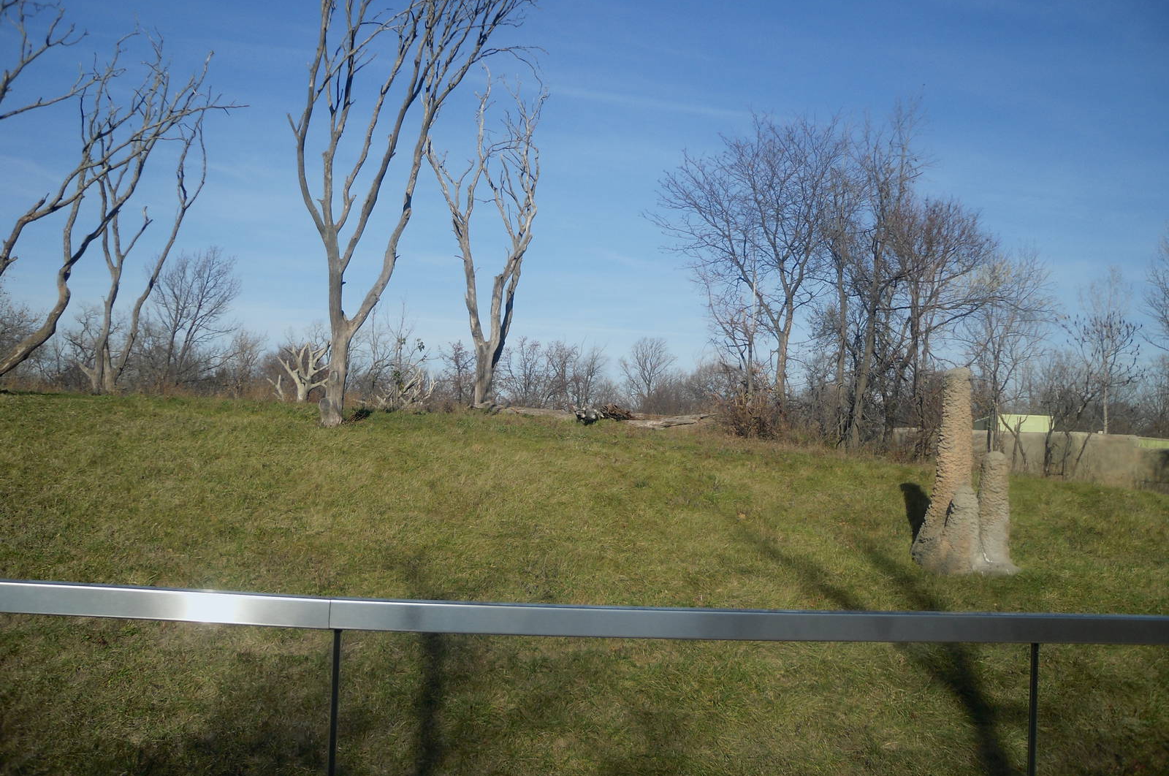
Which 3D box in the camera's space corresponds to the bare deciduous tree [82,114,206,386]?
[{"bbox_3d":[-11.107,-3.333,29.000,3.229,6.966,2.600,2,-2,0],"label":"bare deciduous tree"}]

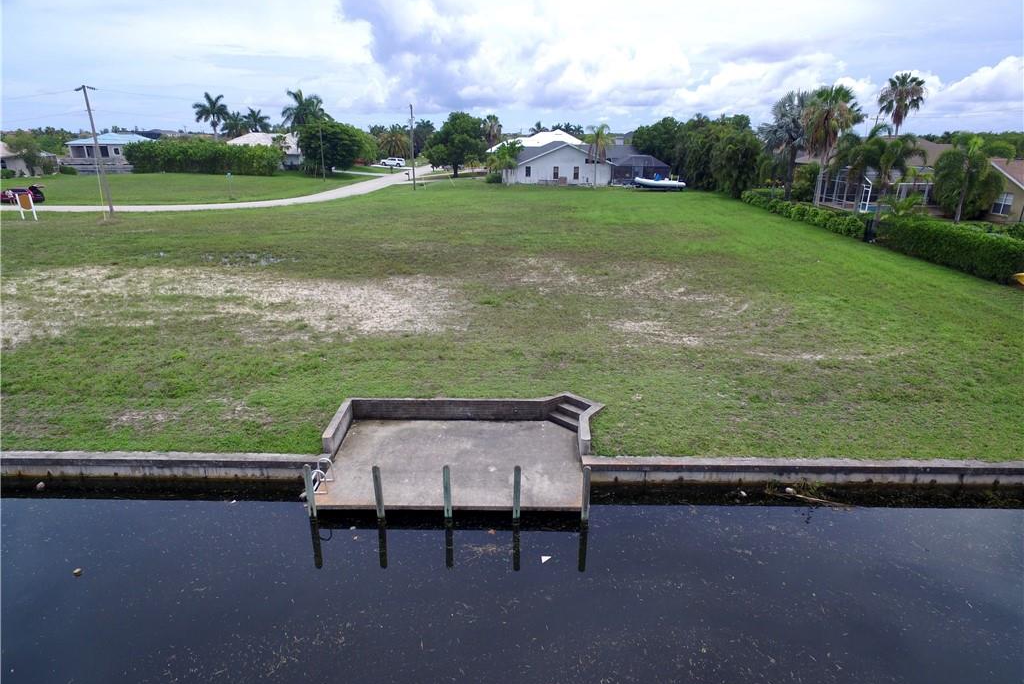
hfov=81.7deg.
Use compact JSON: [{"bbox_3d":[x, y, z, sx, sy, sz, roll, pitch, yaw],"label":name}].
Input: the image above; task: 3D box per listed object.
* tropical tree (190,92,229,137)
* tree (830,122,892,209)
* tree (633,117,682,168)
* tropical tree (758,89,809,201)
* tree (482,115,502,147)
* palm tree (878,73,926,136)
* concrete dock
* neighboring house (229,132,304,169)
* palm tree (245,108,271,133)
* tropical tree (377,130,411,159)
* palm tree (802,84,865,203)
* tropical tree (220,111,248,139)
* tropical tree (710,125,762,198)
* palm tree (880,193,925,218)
[{"bbox_3d":[-60.760,-42.810,120.640,7.470,14.900,7.470,0,19,0],"label":"tropical tree"},{"bbox_3d":[28.150,-13.850,48.110,5.460,7.360,5.460,0,19,0],"label":"tree"},{"bbox_3d":[21.170,-27.730,85.640,7.750,9.180,7.750,0,19,0],"label":"tree"},{"bbox_3d":[28.270,-19.875,60.600,5.600,10.800,5.600,0,19,0],"label":"tropical tree"},{"bbox_3d":[-3.409,-34.833,104.291,3.526,9.846,3.526,0,19,0],"label":"tree"},{"bbox_3d":[46.087,-24.744,70.746,5.500,13.500,5.500,0,19,0],"label":"palm tree"},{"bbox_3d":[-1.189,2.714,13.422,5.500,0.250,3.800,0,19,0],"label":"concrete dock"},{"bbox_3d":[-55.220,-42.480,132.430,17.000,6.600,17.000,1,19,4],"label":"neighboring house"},{"bbox_3d":[-51.355,-41.580,121.121,5.600,11.600,5.600,0,19,0],"label":"palm tree"},{"bbox_3d":[-28.470,-47.260,143.430,7.960,8.470,7.960,0,19,0],"label":"tropical tree"},{"bbox_3d":[30.066,-18.788,57.164,5.900,11.000,5.900,0,19,0],"label":"palm tree"},{"bbox_3d":[-68.250,-50.540,146.530,7.380,12.670,7.380,0,19,0],"label":"tropical tree"},{"bbox_3d":[23.505,-19.064,63.171,5.275,7.222,5.275,0,19,0],"label":"tropical tree"},{"bbox_3d":[28.500,-9.620,43.220,3.850,2.540,3.850,0,19,0],"label":"palm tree"}]

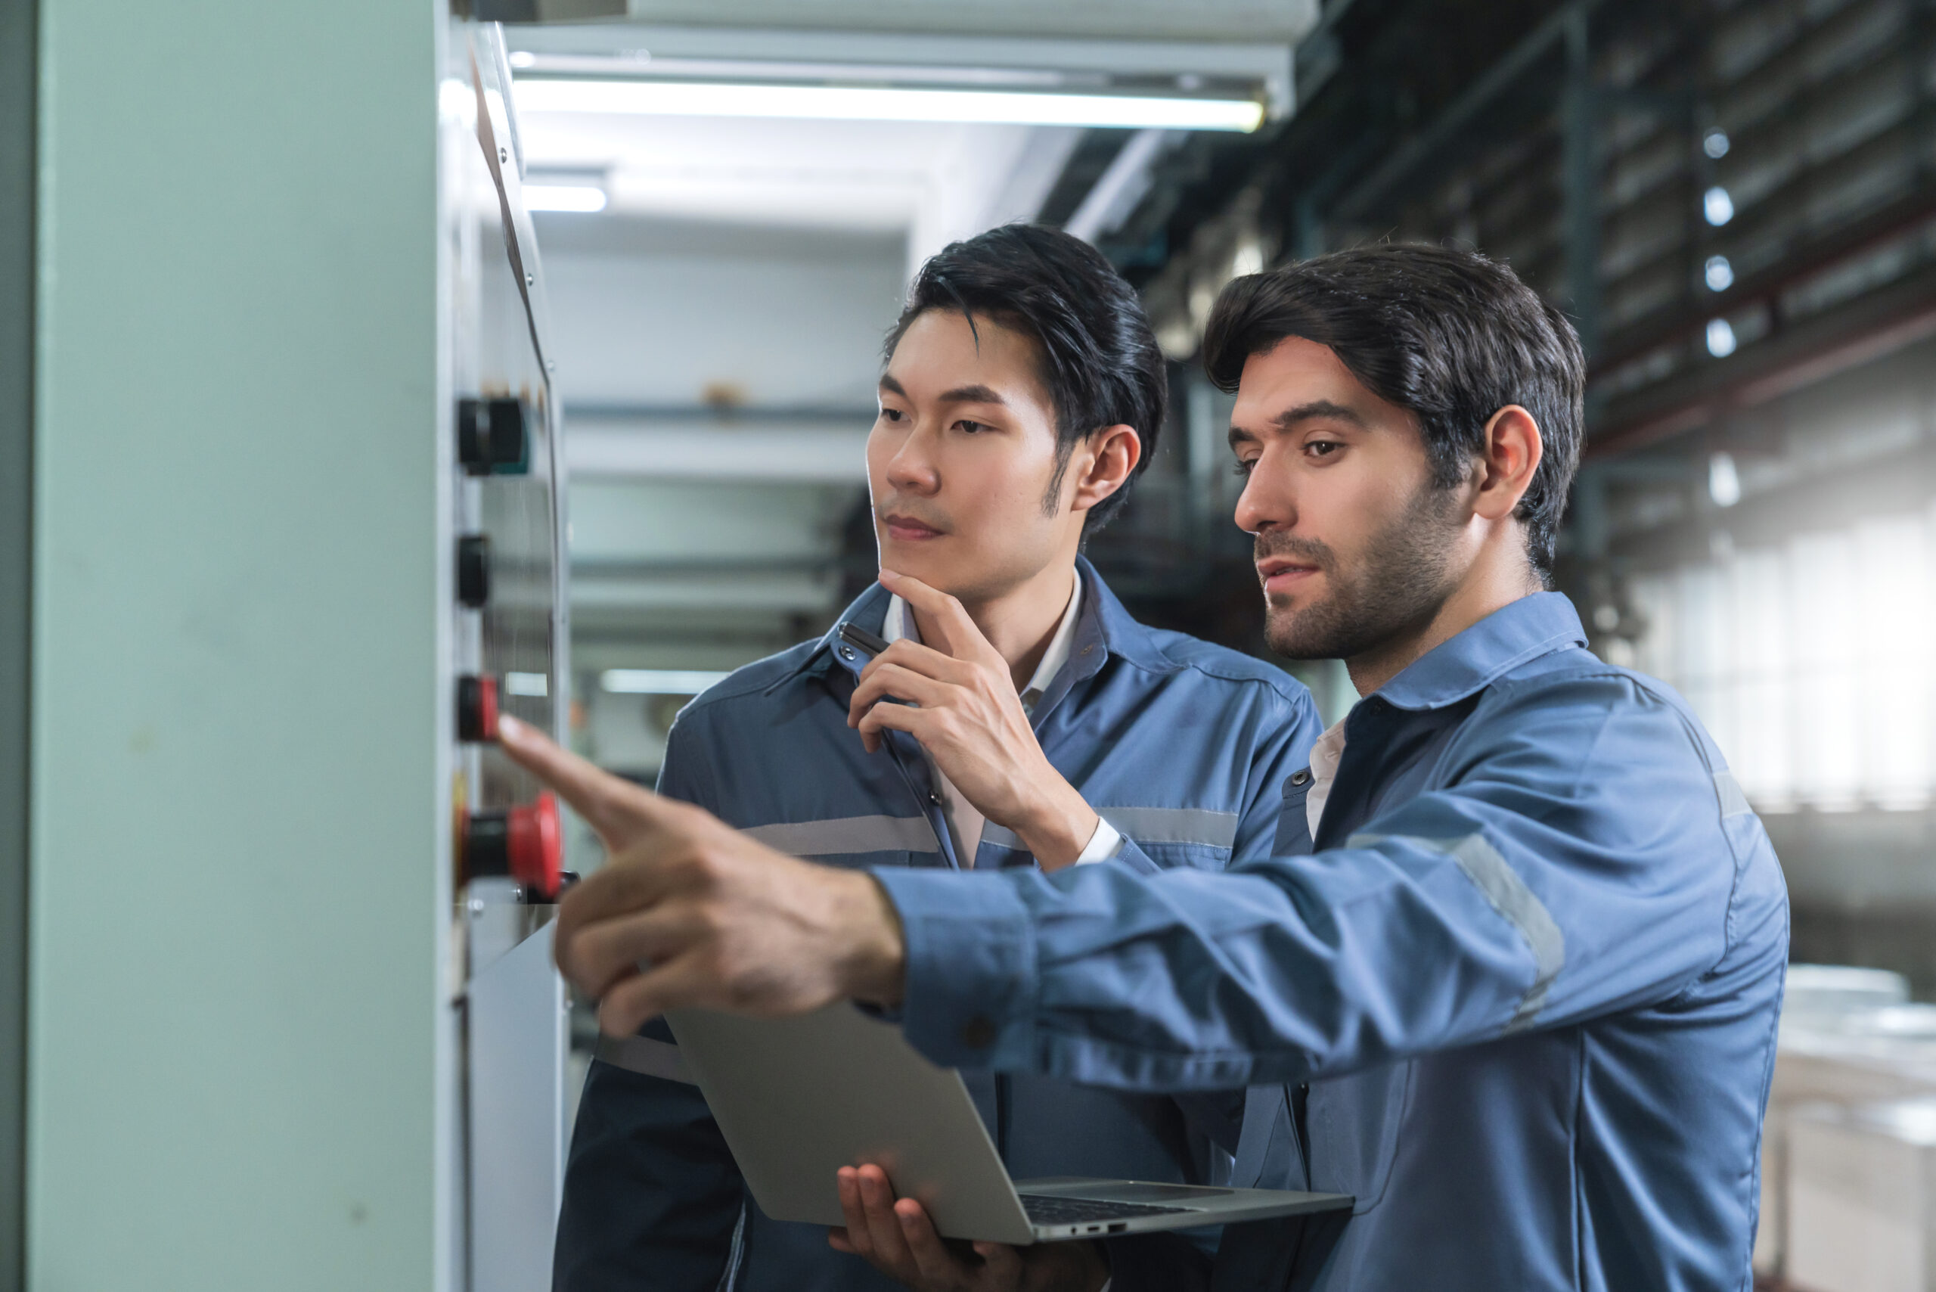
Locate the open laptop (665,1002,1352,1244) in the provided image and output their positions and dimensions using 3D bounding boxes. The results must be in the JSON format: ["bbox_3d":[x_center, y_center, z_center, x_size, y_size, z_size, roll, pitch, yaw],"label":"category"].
[{"bbox_3d":[0.002,0.249,1.911,0.316,0.208,0.319,-1,-6,-31],"label":"open laptop"}]

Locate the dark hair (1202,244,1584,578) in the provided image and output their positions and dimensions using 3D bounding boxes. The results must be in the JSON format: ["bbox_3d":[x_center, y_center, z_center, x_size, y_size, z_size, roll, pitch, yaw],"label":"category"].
[{"bbox_3d":[0.252,-0.142,1.883,0.230,0.200,0.182,-5,4,-33],"label":"dark hair"}]

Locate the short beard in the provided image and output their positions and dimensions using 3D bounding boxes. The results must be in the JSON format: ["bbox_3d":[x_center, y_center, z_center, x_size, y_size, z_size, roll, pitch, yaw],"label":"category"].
[{"bbox_3d":[0.212,-0.048,1.863,0.102,0.110,0.135,-5,4,-33],"label":"short beard"}]

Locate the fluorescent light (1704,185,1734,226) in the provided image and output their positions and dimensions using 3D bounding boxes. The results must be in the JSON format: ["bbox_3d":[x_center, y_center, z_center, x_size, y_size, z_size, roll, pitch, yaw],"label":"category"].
[{"bbox_3d":[2.840,-1.665,12.000,0.100,0.150,0.100,0,-3,-3],"label":"fluorescent light"}]

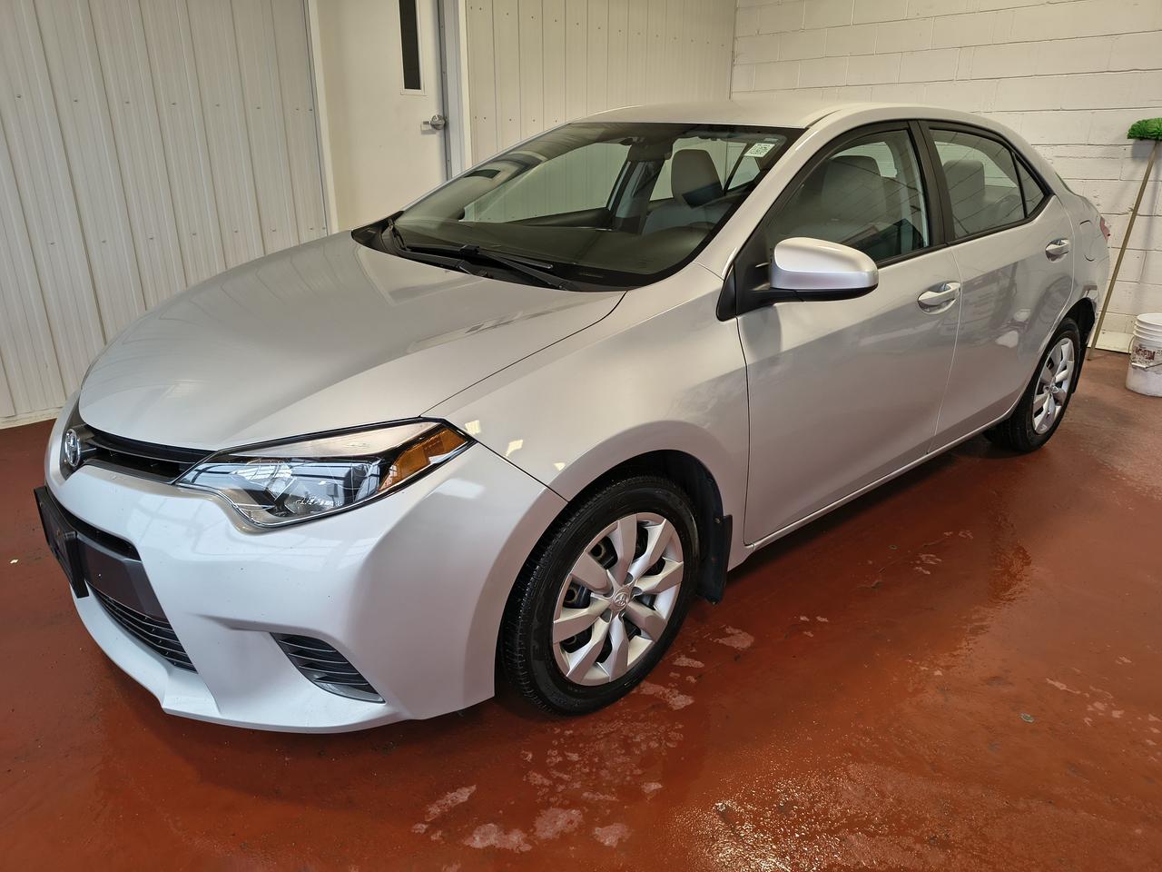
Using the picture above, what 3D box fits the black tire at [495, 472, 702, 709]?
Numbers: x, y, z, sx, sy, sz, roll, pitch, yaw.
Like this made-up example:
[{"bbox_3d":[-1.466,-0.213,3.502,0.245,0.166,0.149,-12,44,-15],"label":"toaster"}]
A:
[{"bbox_3d":[0.026,0.359,1.993,0.632,0.626,0.210,-18,27,-40],"label":"black tire"}]

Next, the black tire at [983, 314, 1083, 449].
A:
[{"bbox_3d":[2.045,-0.255,3.678,0.632,0.626,0.210,-17,27,-39],"label":"black tire"}]

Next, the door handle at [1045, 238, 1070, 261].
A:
[{"bbox_3d":[1.870,-0.734,3.176,0.230,0.080,0.060,-17,27,-39],"label":"door handle"}]

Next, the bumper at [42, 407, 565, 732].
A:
[{"bbox_3d":[-0.899,0.135,2.115,0.790,0.620,1.750,-17,27,-39],"label":"bumper"}]

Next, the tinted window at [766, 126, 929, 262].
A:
[{"bbox_3d":[0.798,-0.692,2.369,0.950,0.440,0.050,-17,1,-39],"label":"tinted window"}]

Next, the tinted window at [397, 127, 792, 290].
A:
[{"bbox_3d":[0.009,-0.808,2.615,0.870,0.100,1.490,-44,41,-23],"label":"tinted window"}]

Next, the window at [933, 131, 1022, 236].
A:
[{"bbox_3d":[1.466,-0.924,2.934,0.680,0.390,0.050,-17,1,-39],"label":"window"}]

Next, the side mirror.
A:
[{"bbox_3d":[0.588,-0.416,2.000,0.240,0.165,0.190,17,26,37],"label":"side mirror"}]

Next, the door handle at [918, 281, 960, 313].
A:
[{"bbox_3d":[1.142,-0.452,2.577,0.235,0.080,0.060,-17,27,-39],"label":"door handle"}]

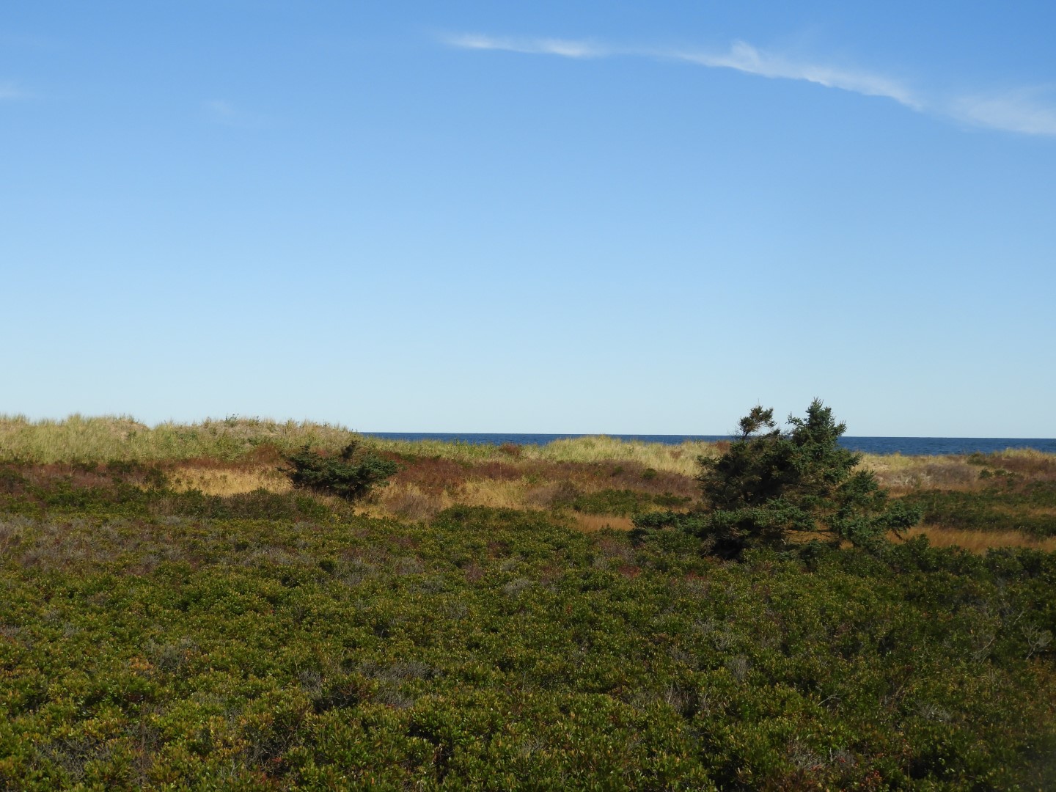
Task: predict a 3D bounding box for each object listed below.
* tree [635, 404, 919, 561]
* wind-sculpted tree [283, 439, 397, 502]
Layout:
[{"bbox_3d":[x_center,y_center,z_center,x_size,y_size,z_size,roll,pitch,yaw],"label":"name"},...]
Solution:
[{"bbox_3d":[3.706,1.272,25.000,4.100,2.450,3.500,0,-1,0],"label":"tree"},{"bbox_3d":[-5.146,2.070,46.000,3.050,1.800,2.600,0,-1,0],"label":"wind-sculpted tree"}]

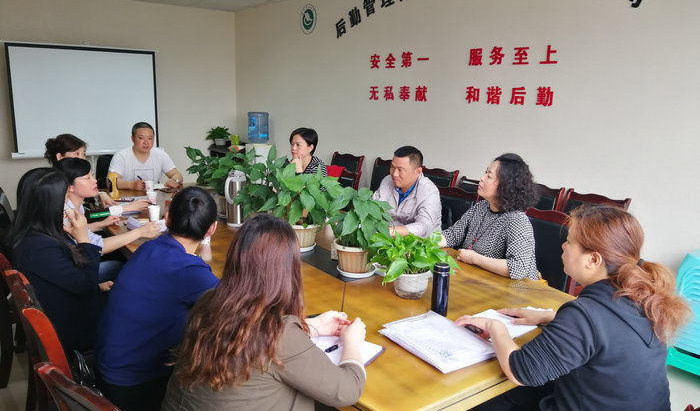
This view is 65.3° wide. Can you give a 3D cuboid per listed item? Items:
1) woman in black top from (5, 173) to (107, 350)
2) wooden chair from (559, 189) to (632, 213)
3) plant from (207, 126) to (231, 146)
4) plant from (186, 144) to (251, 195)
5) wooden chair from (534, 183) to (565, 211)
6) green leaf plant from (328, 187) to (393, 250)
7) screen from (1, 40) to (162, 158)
[{"bbox_3d":[-1.192,0.427,2.579,0.500,1.230,0.680,12,15,40],"label":"woman in black top"},{"bbox_3d":[1.380,0.434,3.438,0.560,1.000,0.450,-7,15,-36],"label":"wooden chair"},{"bbox_3d":[-1.739,-0.926,7.222,0.300,0.260,0.300,-1,12,-13],"label":"plant"},{"bbox_3d":[-0.891,-0.162,3.706,0.420,0.430,0.420,-1,12,-13],"label":"plant"},{"bbox_3d":[1.105,0.349,3.801,0.580,1.000,0.470,-7,15,-36],"label":"wooden chair"},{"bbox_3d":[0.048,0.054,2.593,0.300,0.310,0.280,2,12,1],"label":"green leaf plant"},{"bbox_3d":[-3.002,-1.195,6.290,1.570,1.210,0.070,-7,15,-36],"label":"screen"}]

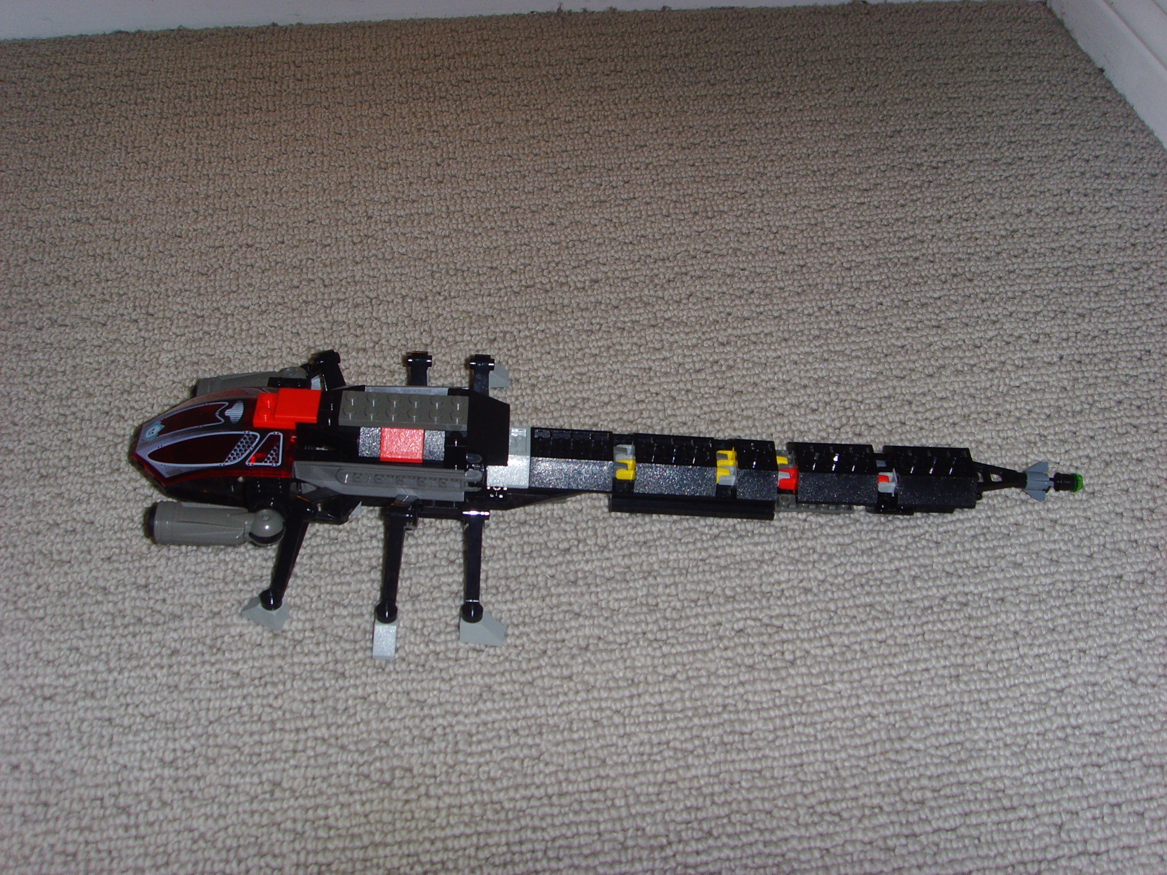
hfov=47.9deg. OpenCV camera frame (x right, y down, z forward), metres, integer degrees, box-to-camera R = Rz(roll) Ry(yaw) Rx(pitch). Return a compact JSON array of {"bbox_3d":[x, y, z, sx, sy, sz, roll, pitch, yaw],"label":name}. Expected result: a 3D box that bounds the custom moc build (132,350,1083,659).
[{"bbox_3d":[0.013,0.006,0.518,0.378,0.056,0.158,0,46,-3],"label":"custom moc build"}]

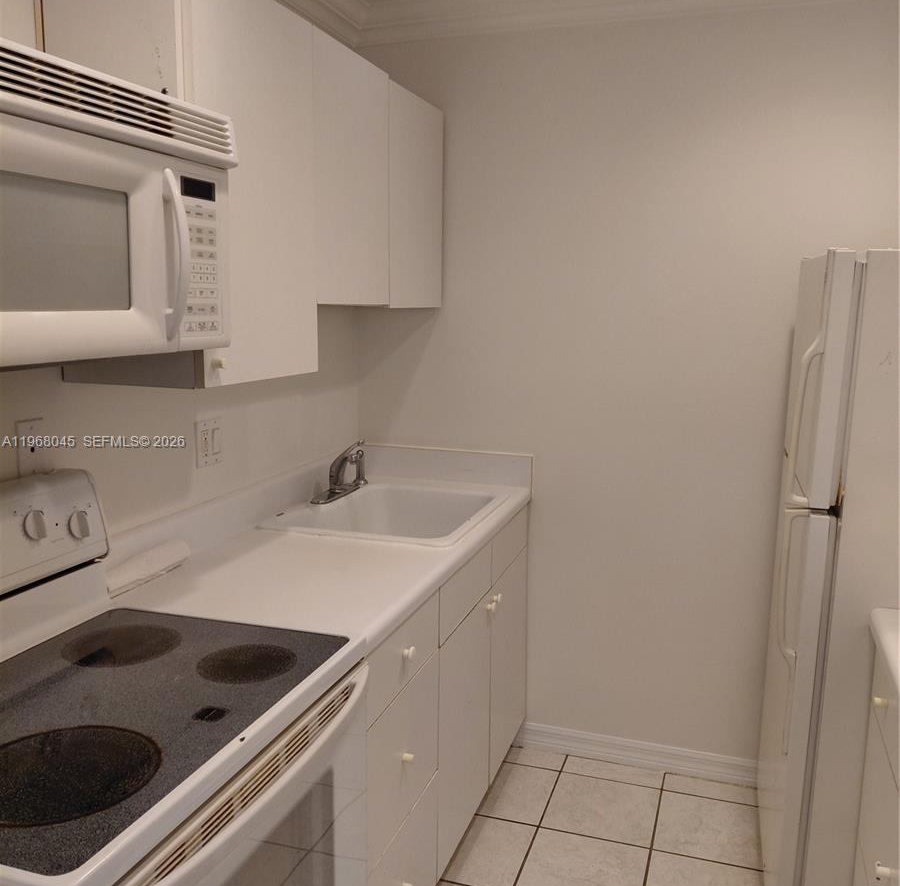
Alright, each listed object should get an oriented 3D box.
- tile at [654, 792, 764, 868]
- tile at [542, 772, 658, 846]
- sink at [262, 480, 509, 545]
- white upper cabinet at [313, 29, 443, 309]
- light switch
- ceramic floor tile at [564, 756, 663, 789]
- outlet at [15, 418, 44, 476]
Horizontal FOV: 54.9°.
[{"bbox_3d":[0.785,1.158,2.594,0.325,0.010,0.325,3,9,19],"label":"tile"},{"bbox_3d":[0.470,1.123,2.659,0.314,0.010,0.314,3,9,19],"label":"tile"},{"bbox_3d":[-0.170,0.289,2.607,0.551,0.189,0.659,3,9,19],"label":"sink"},{"bbox_3d":[-0.318,-0.705,2.476,0.319,0.626,0.894,3,9,19],"label":"white upper cabinet"},{"bbox_3d":[-0.622,-0.008,2.235,0.010,0.120,0.116,3,9,19],"label":"light switch"},{"bbox_3d":[0.541,1.093,2.863,0.314,0.010,0.105,3,9,19],"label":"ceramic floor tile"},{"bbox_3d":[-0.805,0.013,1.668,0.007,0.115,0.071,3,9,19],"label":"outlet"}]

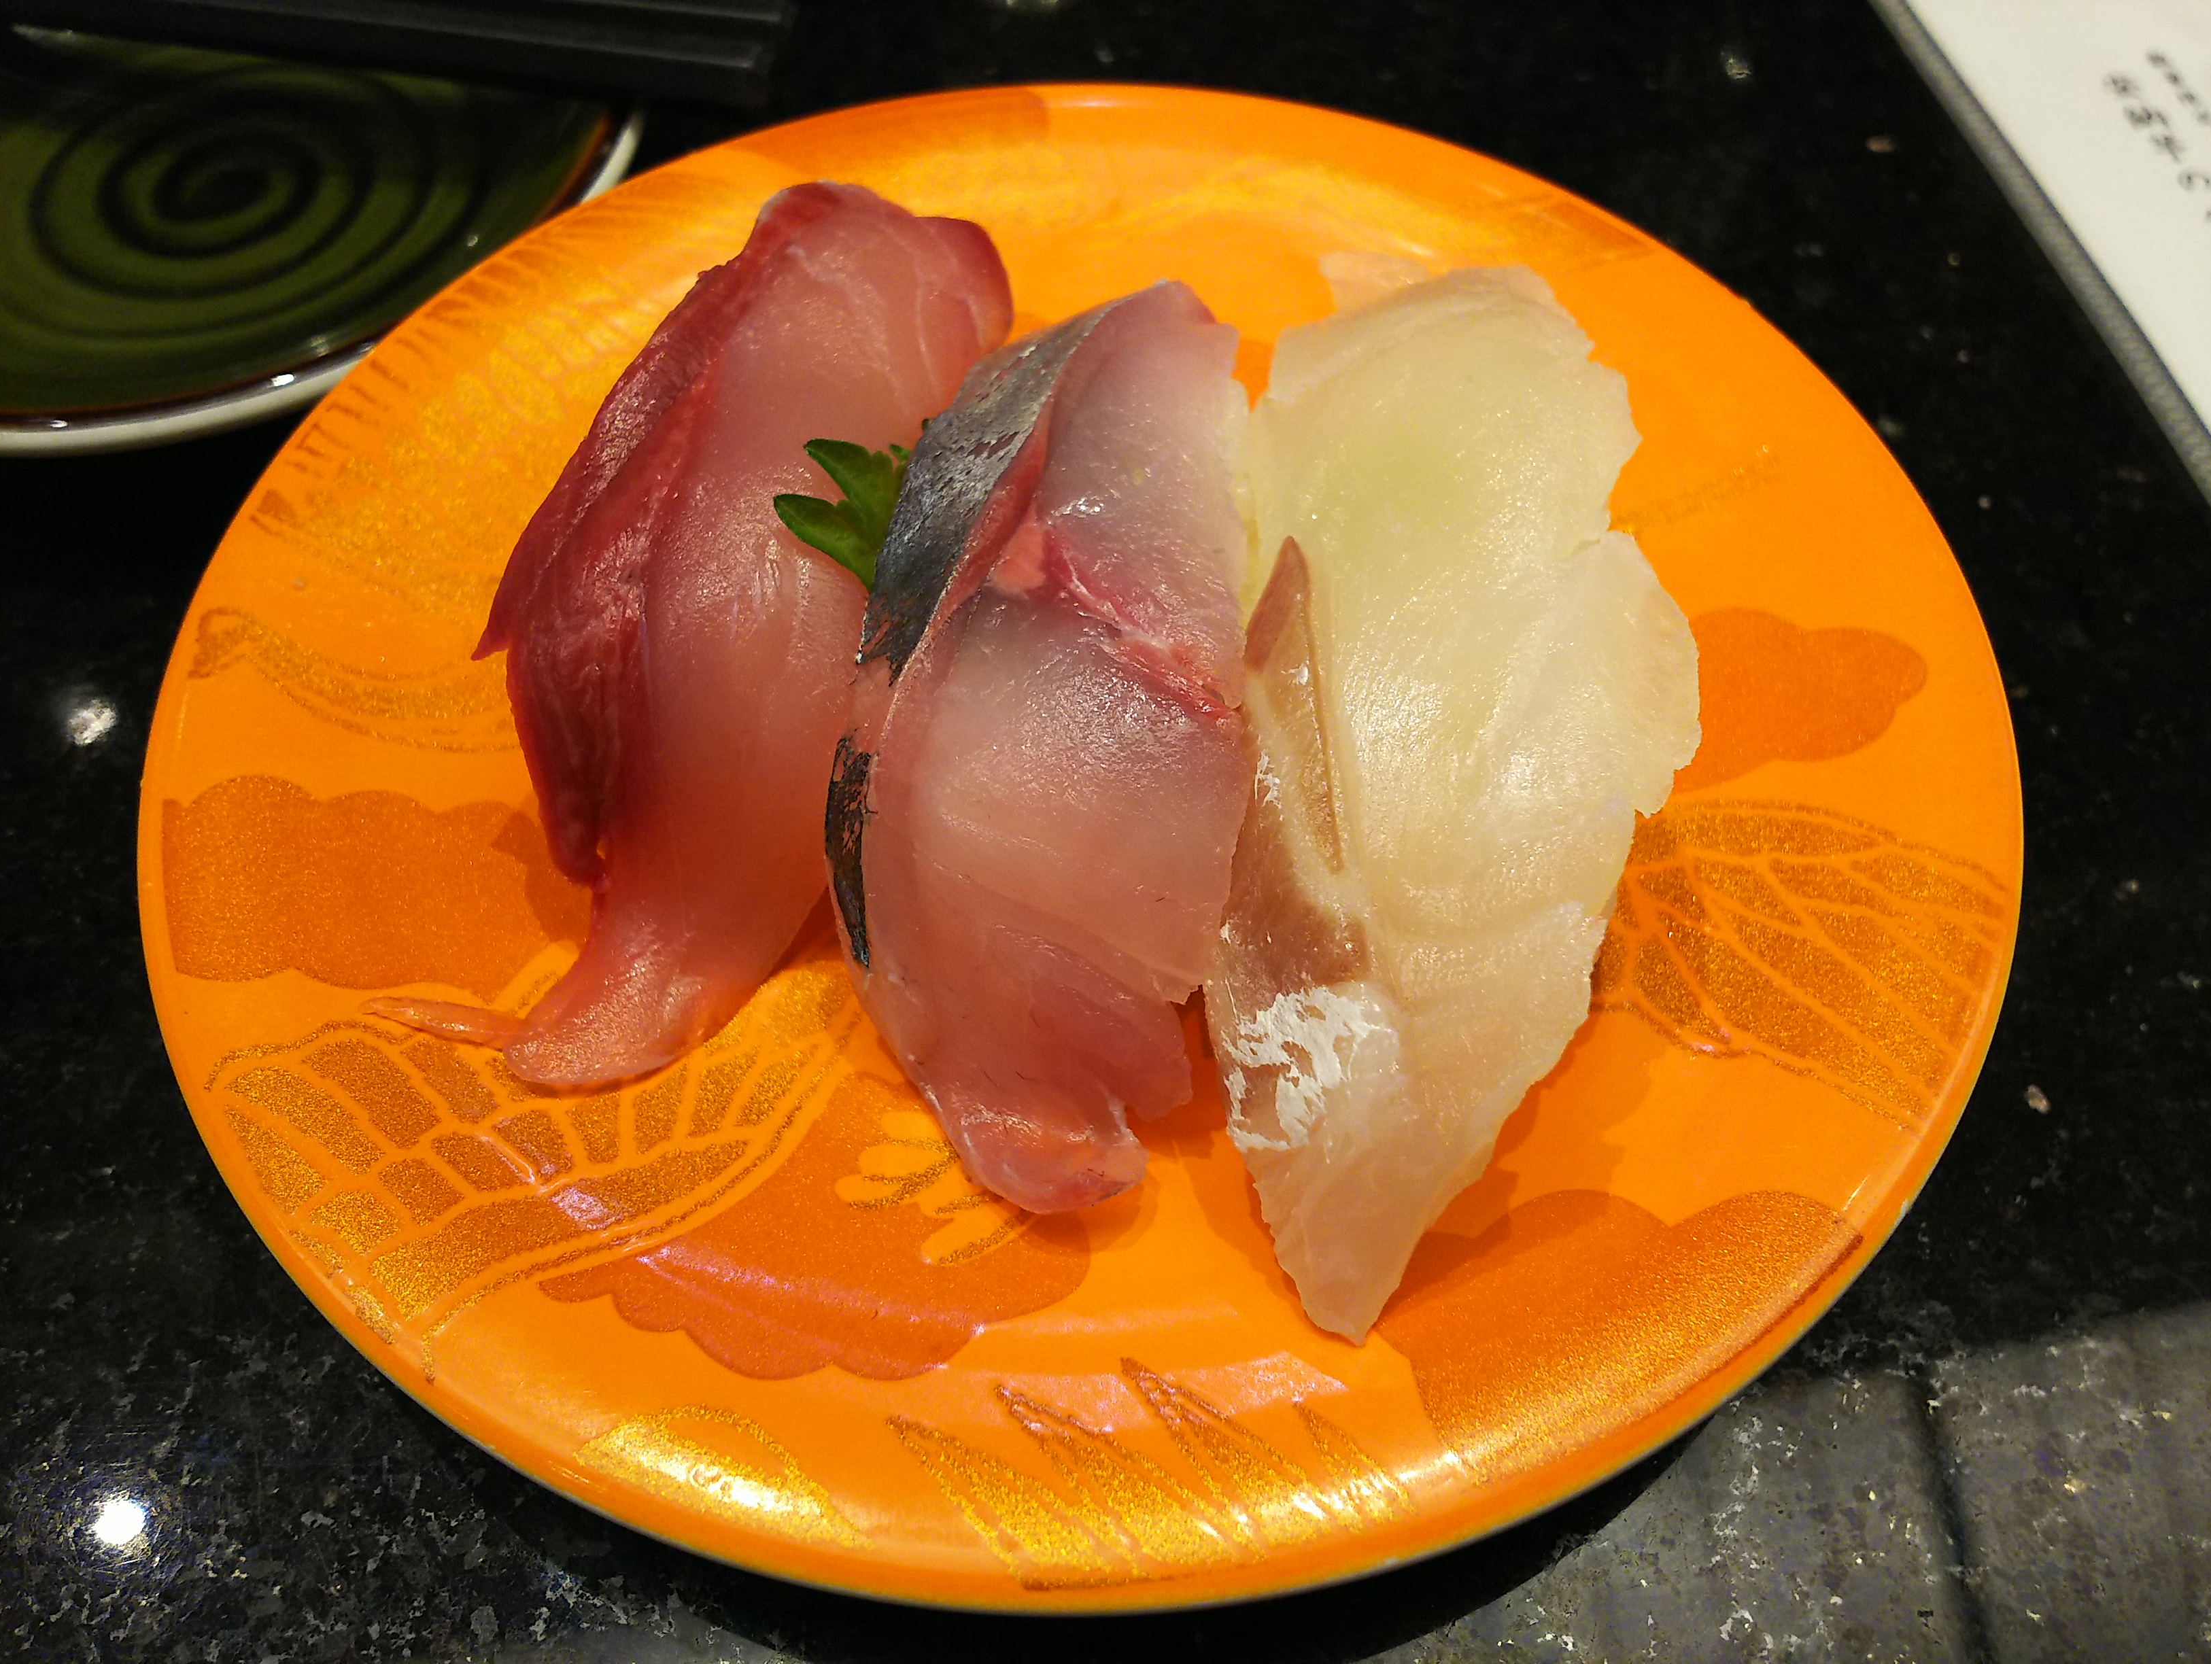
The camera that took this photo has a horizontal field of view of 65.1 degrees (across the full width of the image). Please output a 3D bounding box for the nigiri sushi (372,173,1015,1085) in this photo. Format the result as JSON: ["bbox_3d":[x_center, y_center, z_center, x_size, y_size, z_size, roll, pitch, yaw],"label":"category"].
[{"bbox_3d":[-0.031,-0.025,0.150,0.036,0.028,0.093,13,58,9],"label":"nigiri sushi"}]

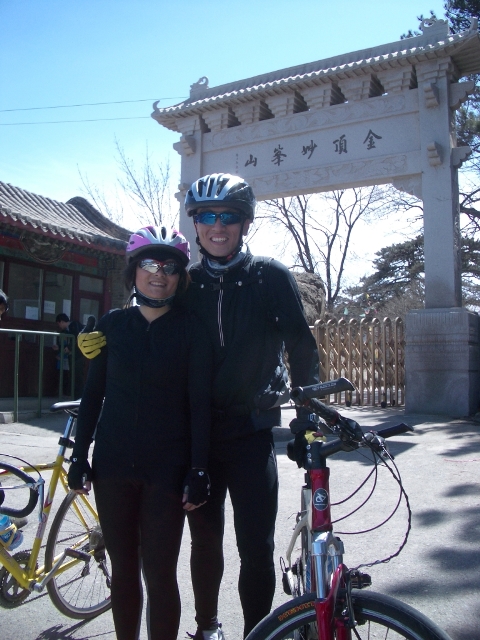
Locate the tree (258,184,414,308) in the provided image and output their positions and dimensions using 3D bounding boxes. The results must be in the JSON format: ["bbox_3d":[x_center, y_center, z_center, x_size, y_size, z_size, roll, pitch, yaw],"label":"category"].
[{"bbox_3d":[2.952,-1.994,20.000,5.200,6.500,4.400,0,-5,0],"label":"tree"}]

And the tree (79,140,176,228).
[{"bbox_3d":[-3.059,-2.094,19.500,3.900,6.600,3.600,0,-5,0],"label":"tree"}]

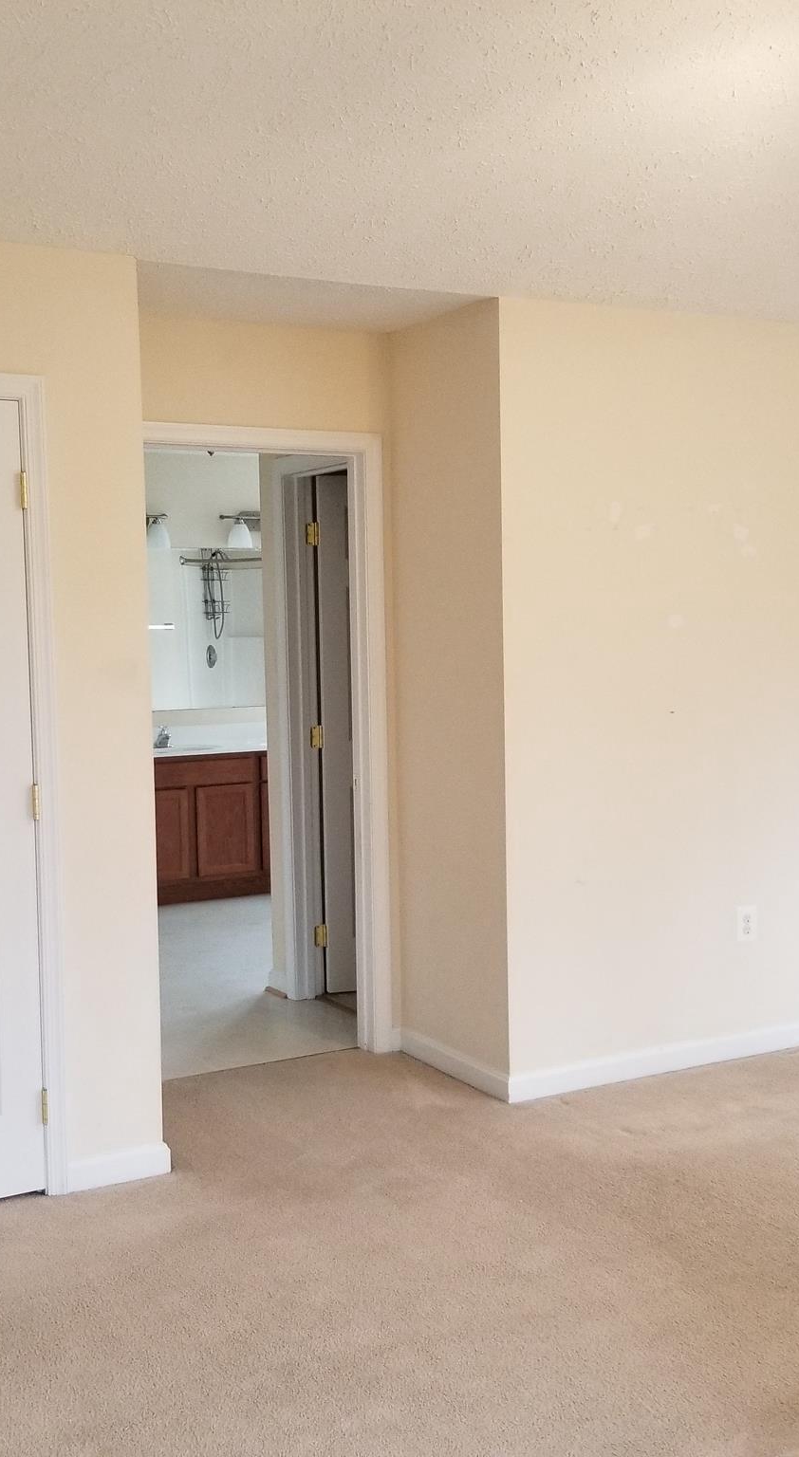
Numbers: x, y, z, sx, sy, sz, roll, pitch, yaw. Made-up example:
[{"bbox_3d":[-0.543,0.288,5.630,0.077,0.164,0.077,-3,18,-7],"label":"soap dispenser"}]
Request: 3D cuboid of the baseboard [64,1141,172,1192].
[{"bbox_3d":[-0.751,1.179,3.918,0.295,0.082,0.018,-3,5,-28],"label":"baseboard"}]

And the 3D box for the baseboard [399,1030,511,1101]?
[{"bbox_3d":[0.173,1.099,4.805,0.018,0.082,0.714,-3,5,-28],"label":"baseboard"}]

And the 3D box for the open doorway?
[{"bbox_3d":[-0.483,0.117,4.859,0.803,2.057,0.121,-3,5,-28],"label":"open doorway"}]

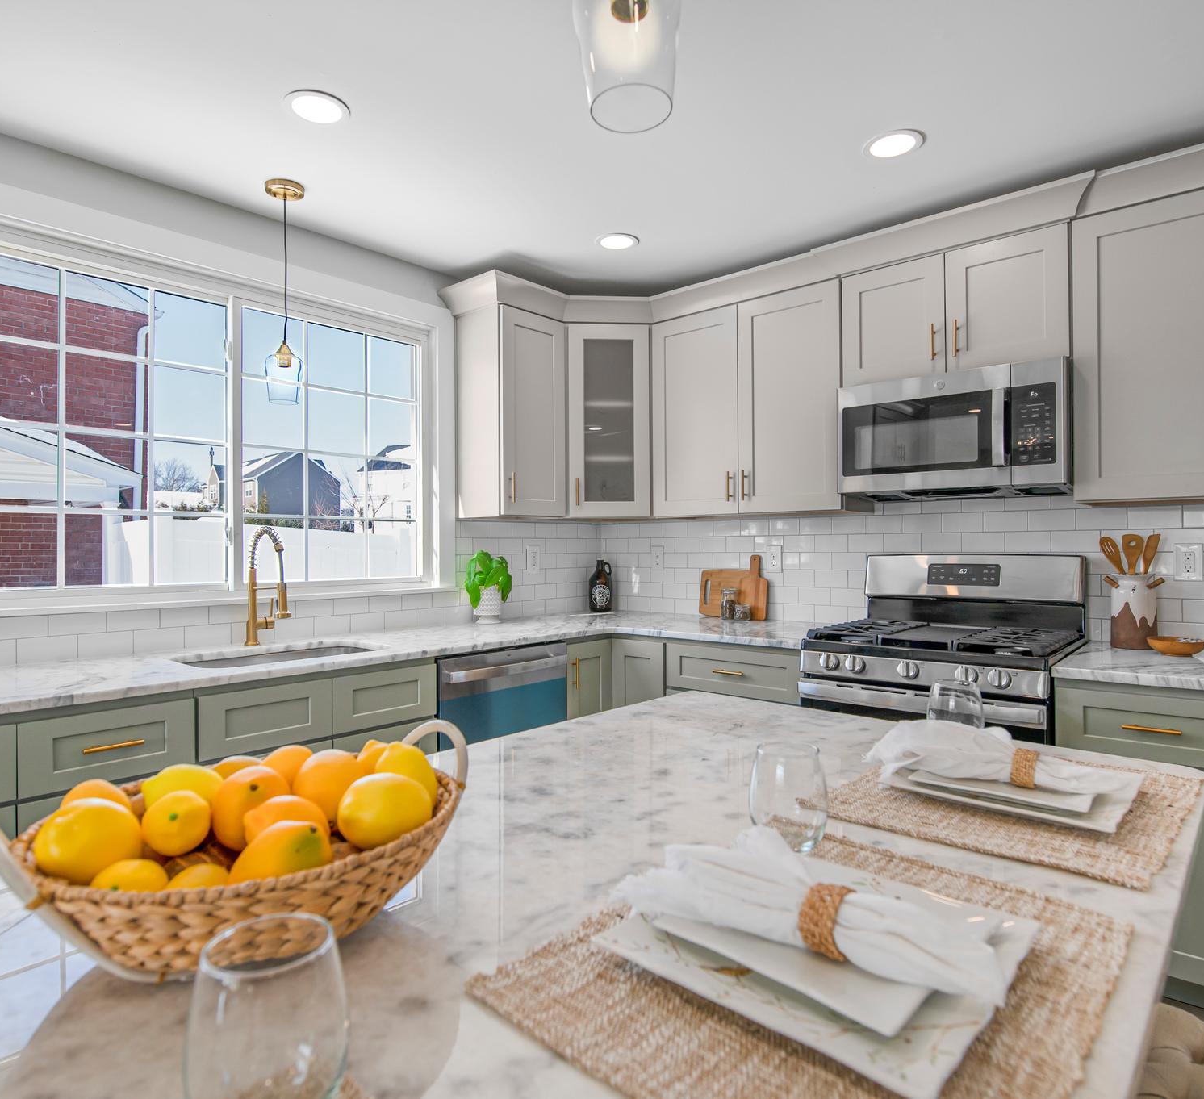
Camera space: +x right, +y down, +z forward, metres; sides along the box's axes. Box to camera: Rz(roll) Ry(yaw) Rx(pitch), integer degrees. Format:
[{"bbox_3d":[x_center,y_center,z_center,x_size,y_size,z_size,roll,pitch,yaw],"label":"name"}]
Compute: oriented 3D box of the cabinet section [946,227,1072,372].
[{"bbox_3d":[1.481,-0.841,2.630,0.382,0.445,0.315,0,-1,40],"label":"cabinet section"}]

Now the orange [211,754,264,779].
[{"bbox_3d":[-0.373,0.249,0.760,0.070,0.069,0.070,0,0,42],"label":"orange"}]

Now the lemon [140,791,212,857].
[{"bbox_3d":[-0.361,0.231,0.622,0.056,0.055,0.071,0,0,-30],"label":"lemon"}]

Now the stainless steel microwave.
[{"bbox_3d":[1.314,-0.410,2.700,0.760,0.415,0.400,0,0,41],"label":"stainless steel microwave"}]

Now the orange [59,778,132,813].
[{"bbox_3d":[-0.418,0.220,0.610,0.060,0.060,0.060,0,0,44],"label":"orange"}]

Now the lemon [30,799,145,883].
[{"bbox_3d":[-0.393,0.222,0.560,0.078,0.064,0.064,0,0,-35],"label":"lemon"}]

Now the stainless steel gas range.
[{"bbox_3d":[1.199,0.637,2.585,0.760,1.220,0.700,0,0,41],"label":"stainless steel gas range"}]

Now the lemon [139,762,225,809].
[{"bbox_3d":[-0.389,0.225,0.680,0.074,0.058,0.058,0,0,-30],"label":"lemon"}]

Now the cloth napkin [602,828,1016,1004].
[{"bbox_3d":[0.176,0.277,0.552,0.285,0.066,0.175,0,0,39],"label":"cloth napkin"}]

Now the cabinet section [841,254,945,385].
[{"bbox_3d":[1.187,-0.839,2.877,0.379,0.445,0.315,0,-1,40],"label":"cabinet section"}]

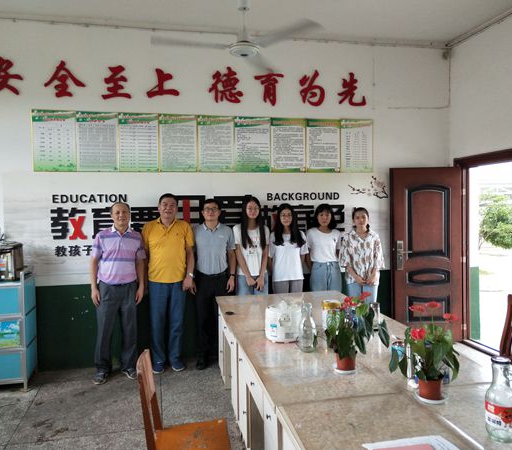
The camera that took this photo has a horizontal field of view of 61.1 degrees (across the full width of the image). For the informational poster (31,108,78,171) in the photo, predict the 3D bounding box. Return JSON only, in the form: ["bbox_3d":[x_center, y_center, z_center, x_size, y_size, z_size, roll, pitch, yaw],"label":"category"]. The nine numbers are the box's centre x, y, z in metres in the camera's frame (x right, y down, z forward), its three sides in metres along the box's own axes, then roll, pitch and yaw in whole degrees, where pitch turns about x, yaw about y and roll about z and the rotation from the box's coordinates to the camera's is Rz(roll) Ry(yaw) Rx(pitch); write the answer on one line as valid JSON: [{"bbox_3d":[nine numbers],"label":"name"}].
[{"bbox_3d":[-1.954,-0.816,4.216,0.392,0.600,0.012,-1,2,-13],"label":"informational poster"}]

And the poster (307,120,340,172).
[{"bbox_3d":[0.761,-0.882,4.813,0.400,0.599,0.020,-1,2,-12],"label":"poster"}]

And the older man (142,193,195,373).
[{"bbox_3d":[-0.859,0.563,4.318,0.512,1.750,0.320,-1,2,-10],"label":"older man"}]

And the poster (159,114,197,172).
[{"bbox_3d":[-0.808,-0.843,4.471,0.391,0.600,0.012,-1,2,-13],"label":"poster"}]

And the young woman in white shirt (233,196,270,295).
[{"bbox_3d":[-0.040,0.566,4.481,0.419,1.707,0.280,-1,2,-6],"label":"young woman in white shirt"}]

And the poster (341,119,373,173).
[{"bbox_3d":[1.149,-0.888,4.905,0.396,0.600,0.012,-1,2,-13],"label":"poster"}]

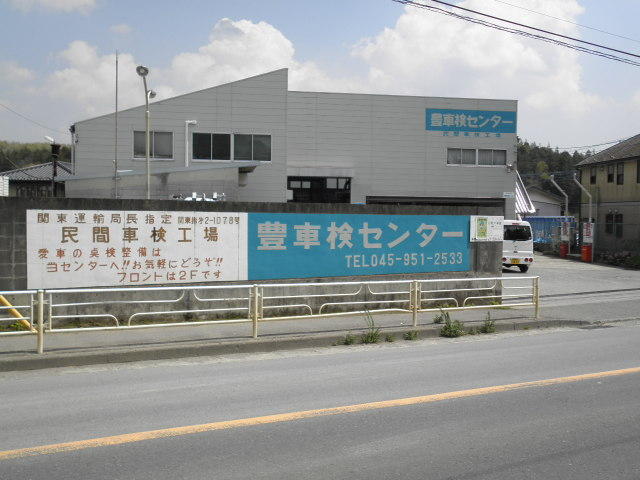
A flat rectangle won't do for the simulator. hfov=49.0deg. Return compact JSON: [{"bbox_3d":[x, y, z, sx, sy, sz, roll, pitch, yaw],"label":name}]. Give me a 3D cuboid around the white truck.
[{"bbox_3d":[6.548,0.221,26.312,1.475,1.880,3.400,0,1,-12],"label":"white truck"}]

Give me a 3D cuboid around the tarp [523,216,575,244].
[{"bbox_3d":[15.708,-0.653,48.300,3.700,1.950,0.400,1,1,8],"label":"tarp"}]

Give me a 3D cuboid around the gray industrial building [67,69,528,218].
[{"bbox_3d":[-0.001,-3.515,38.101,23.500,8.800,13.500,0,1,-10],"label":"gray industrial building"}]

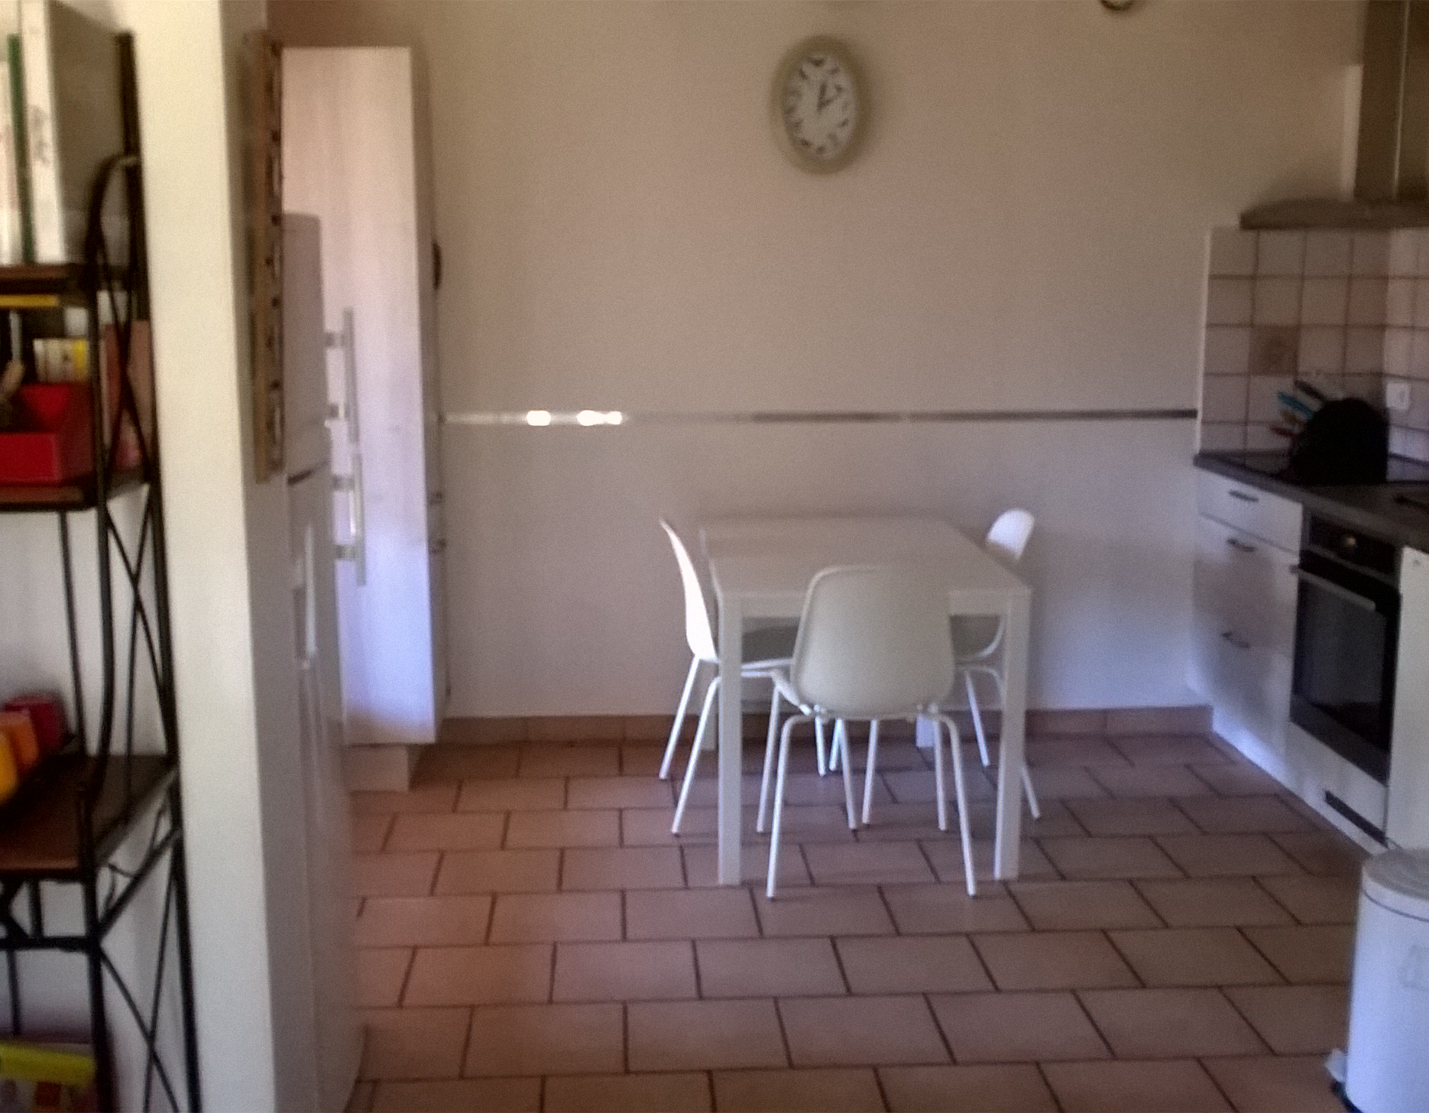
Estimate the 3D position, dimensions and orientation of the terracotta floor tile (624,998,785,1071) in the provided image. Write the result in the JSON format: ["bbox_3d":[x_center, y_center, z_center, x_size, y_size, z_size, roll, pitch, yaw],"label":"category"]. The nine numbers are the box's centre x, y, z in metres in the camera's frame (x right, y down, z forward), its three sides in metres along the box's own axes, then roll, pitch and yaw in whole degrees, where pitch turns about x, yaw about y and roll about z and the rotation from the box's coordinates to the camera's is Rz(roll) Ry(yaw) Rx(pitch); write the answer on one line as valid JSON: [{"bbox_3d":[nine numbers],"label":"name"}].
[{"bbox_3d":[-0.018,0.958,3.251,0.302,0.012,0.302,-1,10,-3],"label":"terracotta floor tile"}]

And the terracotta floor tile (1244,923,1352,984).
[{"bbox_3d":[1.380,0.891,3.641,0.302,0.012,0.302,-1,10,-3],"label":"terracotta floor tile"}]

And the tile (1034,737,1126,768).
[{"bbox_3d":[1.142,0.636,5.218,0.310,0.012,0.308,-1,10,-3],"label":"tile"}]

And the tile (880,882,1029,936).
[{"bbox_3d":[0.574,0.847,3.901,0.302,0.012,0.302,-1,10,-3],"label":"tile"}]

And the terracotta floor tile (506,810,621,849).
[{"bbox_3d":[-0.415,0.762,4.514,0.310,0.012,0.308,-1,10,-3],"label":"terracotta floor tile"}]

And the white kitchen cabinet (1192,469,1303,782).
[{"bbox_3d":[1.884,0.219,4.971,0.581,0.890,0.842,-1,10,-3],"label":"white kitchen cabinet"}]

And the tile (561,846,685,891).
[{"bbox_3d":[-0.232,0.803,4.161,0.302,0.012,0.302,-1,10,-3],"label":"tile"}]

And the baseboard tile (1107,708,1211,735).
[{"bbox_3d":[1.479,0.549,5.418,0.356,0.090,0.012,-1,10,-3],"label":"baseboard tile"}]

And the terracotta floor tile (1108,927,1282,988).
[{"bbox_3d":[1.064,0.893,3.612,0.305,0.012,0.305,-1,10,-3],"label":"terracotta floor tile"}]

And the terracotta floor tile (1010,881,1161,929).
[{"bbox_3d":[0.886,0.840,3.899,0.305,0.012,0.301,-1,10,-3],"label":"terracotta floor tile"}]

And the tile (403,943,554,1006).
[{"bbox_3d":[-0.506,0.908,3.518,0.305,0.012,0.301,-1,10,-3],"label":"tile"}]

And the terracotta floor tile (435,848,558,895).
[{"bbox_3d":[-0.548,0.809,4.155,0.309,0.012,0.304,-1,10,-3],"label":"terracotta floor tile"}]

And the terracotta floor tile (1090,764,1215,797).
[{"bbox_3d":[1.297,0.675,4.833,0.305,0.012,0.301,-1,10,-3],"label":"terracotta floor tile"}]

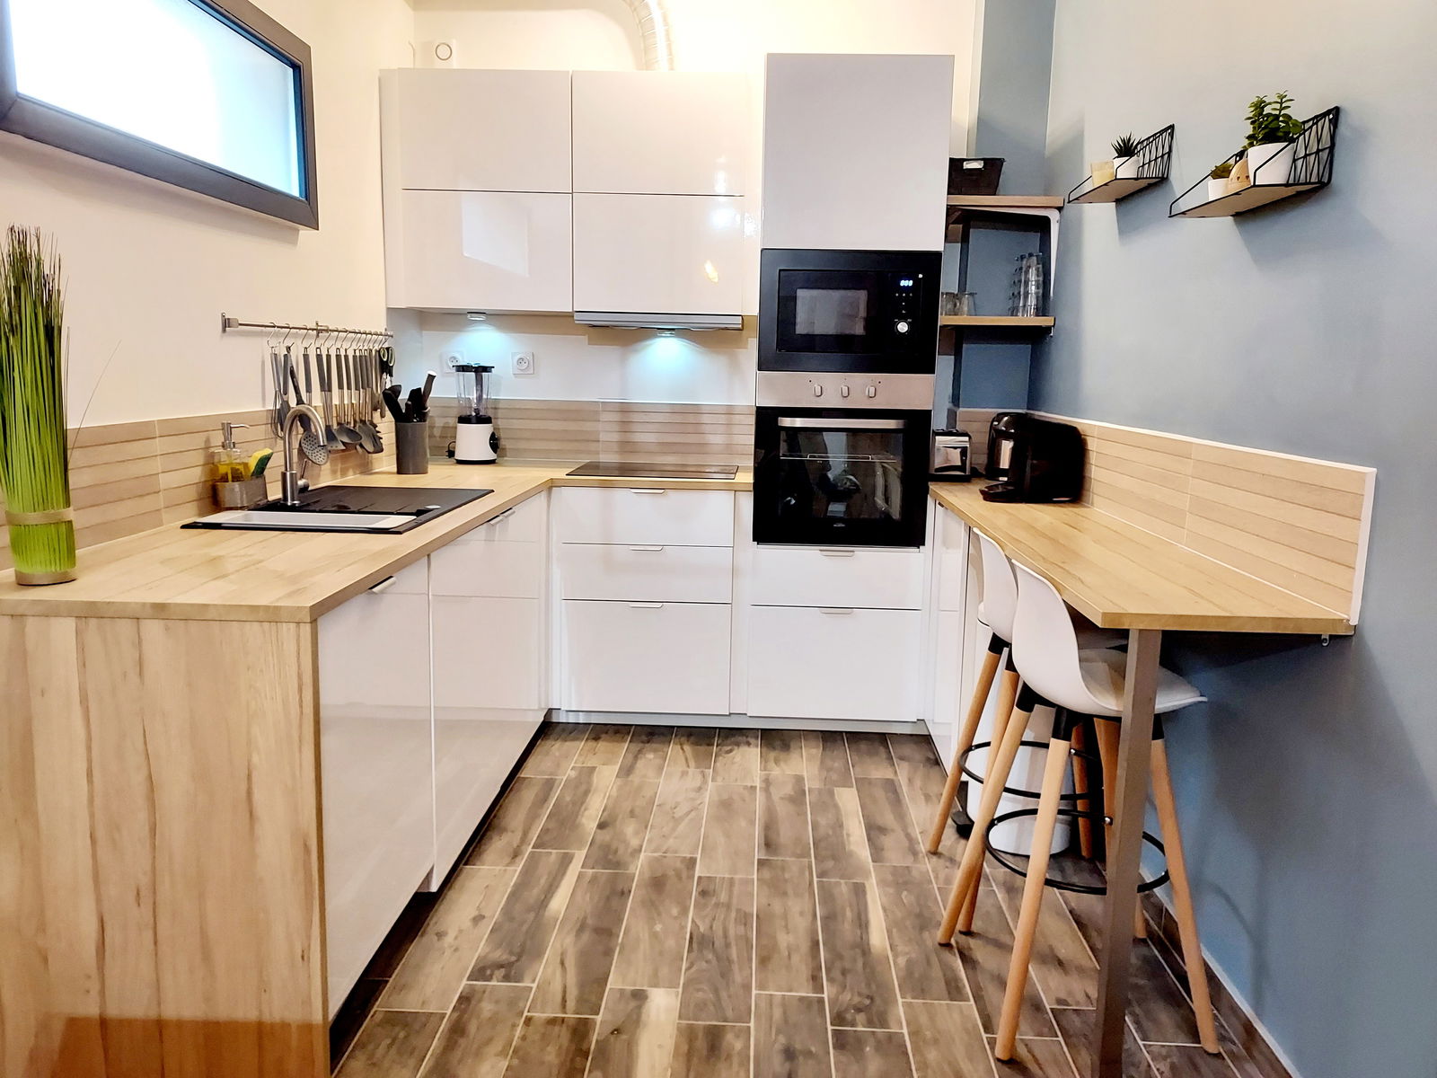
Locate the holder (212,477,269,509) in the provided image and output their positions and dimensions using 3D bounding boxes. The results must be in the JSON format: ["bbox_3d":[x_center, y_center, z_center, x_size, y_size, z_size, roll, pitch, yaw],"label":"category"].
[{"bbox_3d":[-1.203,-0.117,2.509,0.083,0.066,0.129,1,10,1],"label":"holder"}]

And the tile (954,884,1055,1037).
[{"bbox_3d":[0.614,0.940,2.252,0.150,0.010,0.588,2,9,3],"label":"tile"}]

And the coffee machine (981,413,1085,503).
[{"bbox_3d":[0.945,-0.249,3.021,0.300,0.260,0.165,-1,10,-13],"label":"coffee machine"}]

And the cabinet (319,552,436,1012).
[{"bbox_3d":[-0.925,0.422,1.927,0.560,0.745,0.600,1,9,2],"label":"cabinet"}]

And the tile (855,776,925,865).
[{"bbox_3d":[0.501,0.830,2.958,0.151,0.010,0.587,2,10,3],"label":"tile"}]

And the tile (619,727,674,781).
[{"bbox_3d":[-0.244,0.733,3.433,0.151,0.010,0.504,2,10,3],"label":"tile"}]

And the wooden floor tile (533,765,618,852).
[{"bbox_3d":[-0.415,0.798,2.969,0.150,0.010,0.588,2,9,3],"label":"wooden floor tile"}]

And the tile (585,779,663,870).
[{"bbox_3d":[-0.268,0.818,2.868,0.150,0.010,0.588,2,9,3],"label":"tile"}]

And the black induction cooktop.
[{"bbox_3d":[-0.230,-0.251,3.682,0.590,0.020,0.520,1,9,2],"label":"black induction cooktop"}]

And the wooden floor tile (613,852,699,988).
[{"bbox_3d":[-0.142,0.909,2.400,0.151,0.010,0.587,2,10,3],"label":"wooden floor tile"}]

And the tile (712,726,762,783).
[{"bbox_3d":[0.064,0.739,3.412,0.149,0.018,0.537,2,9,3],"label":"tile"}]

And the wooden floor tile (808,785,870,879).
[{"bbox_3d":[0.339,0.838,2.845,0.149,0.018,0.587,2,9,3],"label":"wooden floor tile"}]

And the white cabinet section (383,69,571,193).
[{"bbox_3d":[-0.810,-1.437,3.630,0.630,0.400,0.380,2,9,2],"label":"white cabinet section"}]

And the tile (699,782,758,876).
[{"bbox_3d":[0.035,0.833,2.874,0.151,0.010,0.587,2,10,3],"label":"tile"}]

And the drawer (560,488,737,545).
[{"bbox_3d":[-0.236,-0.109,3.633,0.597,0.200,0.440,1,9,2],"label":"drawer"}]

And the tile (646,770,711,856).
[{"bbox_3d":[-0.113,0.812,2.982,0.151,0.010,0.587,2,10,3],"label":"tile"}]

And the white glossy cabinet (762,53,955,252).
[{"bbox_3d":[0.460,-1.298,3.538,0.599,0.607,0.600,2,9,2],"label":"white glossy cabinet"}]

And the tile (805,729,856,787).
[{"bbox_3d":[0.369,0.750,3.410,0.153,0.010,0.540,2,9,2],"label":"tile"}]

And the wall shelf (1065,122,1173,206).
[{"bbox_3d":[1.046,-0.974,2.608,0.130,0.126,0.358,2,10,2],"label":"wall shelf"}]

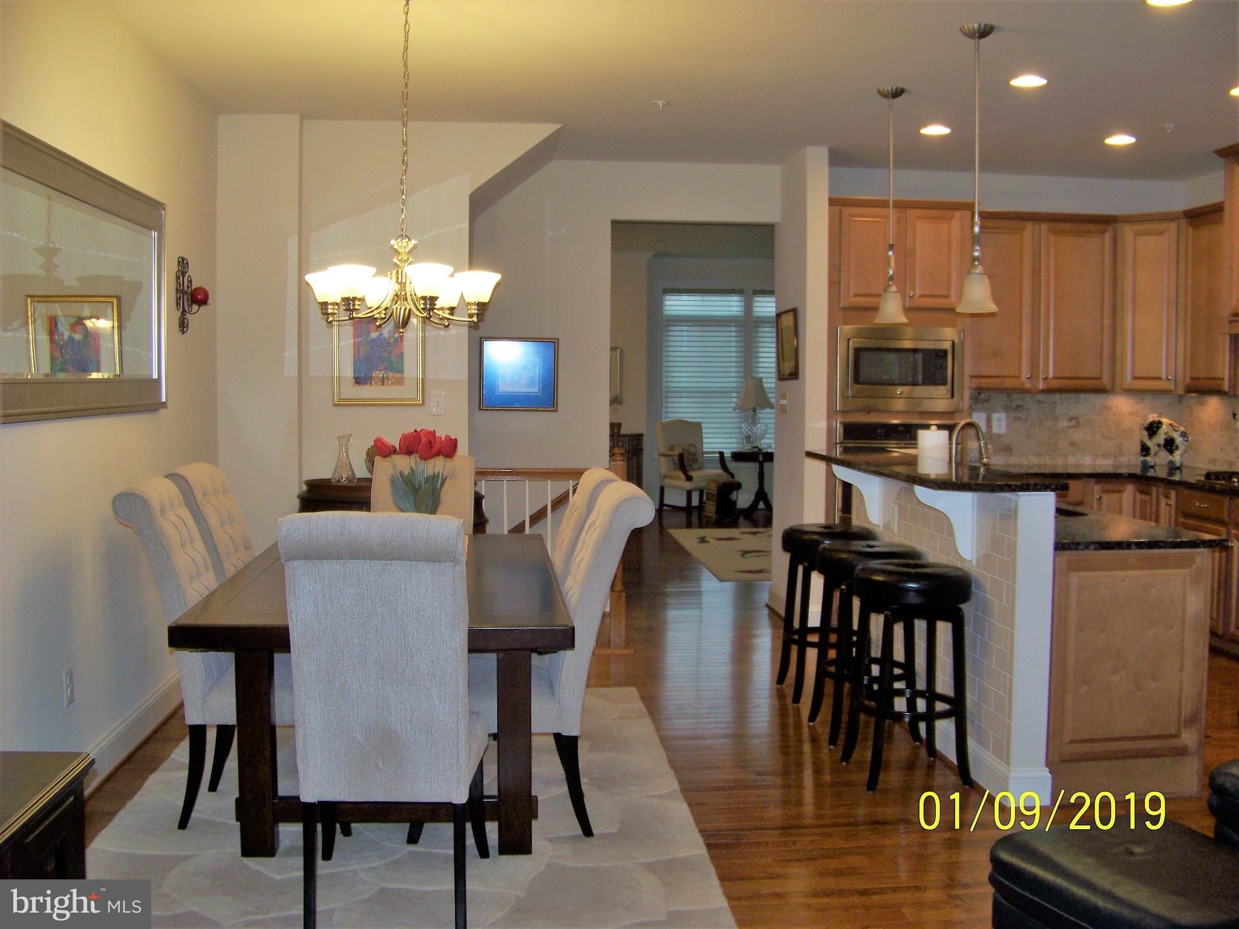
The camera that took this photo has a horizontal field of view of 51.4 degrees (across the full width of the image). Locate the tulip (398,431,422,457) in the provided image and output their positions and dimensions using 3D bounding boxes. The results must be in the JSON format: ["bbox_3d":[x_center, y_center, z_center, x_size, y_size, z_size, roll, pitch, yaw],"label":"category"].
[{"bbox_3d":[-0.698,-0.069,4.289,0.075,0.083,0.072,0,4,-5],"label":"tulip"}]

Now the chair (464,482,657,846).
[{"bbox_3d":[-0.290,0.610,4.139,0.740,1.055,0.490,0,4,-5],"label":"chair"}]

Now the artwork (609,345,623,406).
[{"bbox_3d":[-0.214,-0.880,12.853,0.460,0.580,0.040,0,4,-5],"label":"artwork"}]

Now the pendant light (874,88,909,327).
[{"bbox_3d":[1.233,-1.159,5.788,0.155,1.040,0.155,0,4,-5],"label":"pendant light"}]

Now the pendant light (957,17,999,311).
[{"bbox_3d":[1.341,-1.089,4.776,0.156,1.044,0.156,0,4,-5],"label":"pendant light"}]

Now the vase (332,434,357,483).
[{"bbox_3d":[-1.383,-0.028,6.465,0.125,0.250,0.125,0,4,-5],"label":"vase"}]

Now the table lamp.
[{"bbox_3d":[1.386,-0.518,13.274,0.420,0.760,0.420,0,4,-5],"label":"table lamp"}]

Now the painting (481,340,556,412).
[{"bbox_3d":[-0.602,-0.535,7.734,0.468,0.435,0.030,0,4,-5],"label":"painting"}]

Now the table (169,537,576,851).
[{"bbox_3d":[-0.741,0.739,4.352,1.050,0.765,1.980,0,4,-6],"label":"table"}]

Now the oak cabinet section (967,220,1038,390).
[{"bbox_3d":[2.244,-0.956,7.854,0.490,1.017,0.330,0,4,-5],"label":"oak cabinet section"}]

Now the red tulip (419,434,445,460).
[{"bbox_3d":[-0.654,-0.062,4.465,0.085,0.087,0.075,0,4,-5],"label":"red tulip"}]

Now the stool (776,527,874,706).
[{"bbox_3d":[0.940,0.654,5.853,0.430,0.780,0.430,0,4,-5],"label":"stool"}]

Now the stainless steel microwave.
[{"bbox_3d":[1.637,-0.572,7.774,0.777,0.505,0.420,0,4,-5],"label":"stainless steel microwave"}]

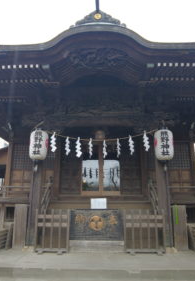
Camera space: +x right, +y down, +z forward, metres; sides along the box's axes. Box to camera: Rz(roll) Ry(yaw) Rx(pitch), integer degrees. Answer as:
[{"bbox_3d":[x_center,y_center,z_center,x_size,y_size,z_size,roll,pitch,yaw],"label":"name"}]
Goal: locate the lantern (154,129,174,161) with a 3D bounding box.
[{"bbox_3d":[1.871,0.110,6.066,0.540,0.878,0.540,-3,-16,10],"label":"lantern"}]

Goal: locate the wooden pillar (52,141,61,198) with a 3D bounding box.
[{"bbox_3d":[-1.717,1.198,9.345,0.240,2.620,0.240,-1,-15,2],"label":"wooden pillar"}]

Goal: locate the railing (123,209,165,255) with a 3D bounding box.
[{"bbox_3d":[1.100,2.185,5.239,0.970,0.996,0.280,0,-14,2],"label":"railing"}]

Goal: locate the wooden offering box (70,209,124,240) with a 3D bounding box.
[{"bbox_3d":[0.000,2.387,6.241,1.470,0.815,0.650,-1,-15,2],"label":"wooden offering box"}]

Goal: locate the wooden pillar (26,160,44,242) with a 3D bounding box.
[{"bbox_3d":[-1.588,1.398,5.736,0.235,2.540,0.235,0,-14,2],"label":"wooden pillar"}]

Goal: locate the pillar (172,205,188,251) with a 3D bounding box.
[{"bbox_3d":[2.105,2.231,5.587,0.300,1.072,0.170,0,-14,2],"label":"pillar"}]

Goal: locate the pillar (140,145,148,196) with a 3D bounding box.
[{"bbox_3d":[1.812,1.063,8.464,0.200,2.139,0.200,0,-14,2],"label":"pillar"}]

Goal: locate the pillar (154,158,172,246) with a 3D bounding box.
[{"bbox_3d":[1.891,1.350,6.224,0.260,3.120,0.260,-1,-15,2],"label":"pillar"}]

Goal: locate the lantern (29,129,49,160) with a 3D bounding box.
[{"bbox_3d":[-1.663,0.111,6.138,0.540,0.888,0.540,2,-15,-9],"label":"lantern"}]

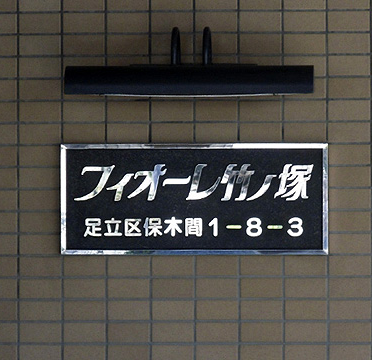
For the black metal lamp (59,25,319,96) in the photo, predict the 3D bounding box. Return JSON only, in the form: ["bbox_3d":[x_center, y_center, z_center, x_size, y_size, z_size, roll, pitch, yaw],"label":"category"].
[{"bbox_3d":[0.013,-0.261,6.714,0.544,0.159,0.240,0,0,3],"label":"black metal lamp"}]

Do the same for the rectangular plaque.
[{"bbox_3d":[0.020,0.044,6.820,0.603,0.249,0.025,0,0,3],"label":"rectangular plaque"}]

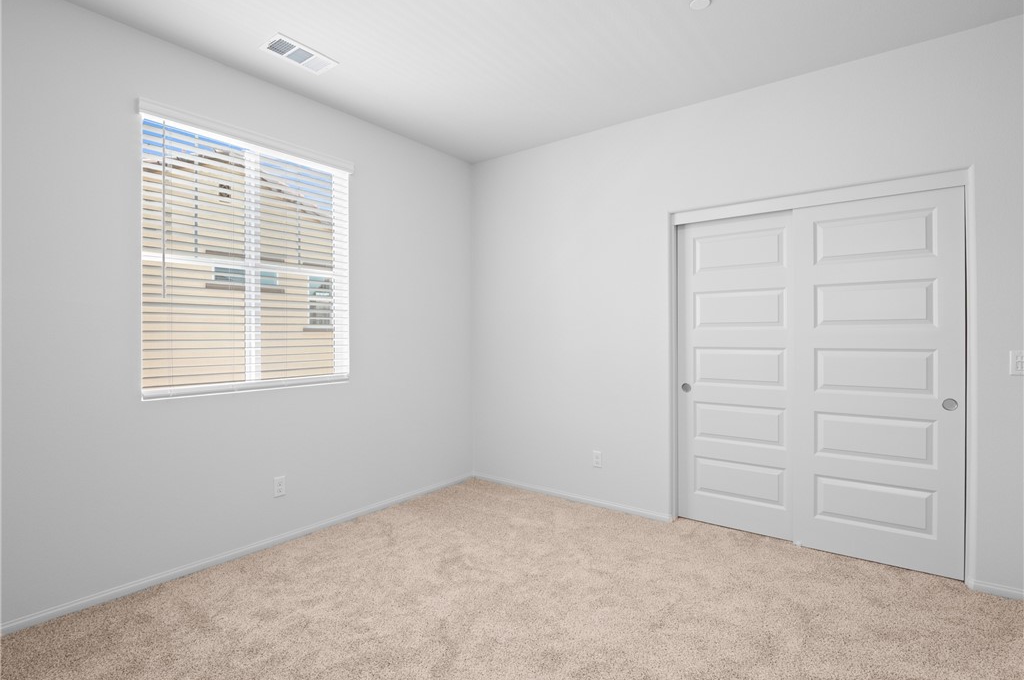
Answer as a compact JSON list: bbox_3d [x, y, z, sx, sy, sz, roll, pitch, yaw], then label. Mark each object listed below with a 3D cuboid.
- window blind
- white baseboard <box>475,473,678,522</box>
[{"bbox_3d":[-1.475,-0.426,2.779,0.065,1.427,1.138,0,0,39],"label":"window blind"},{"bbox_3d":[0.359,1.185,3.641,1.710,0.060,0.016,0,0,35],"label":"white baseboard"}]

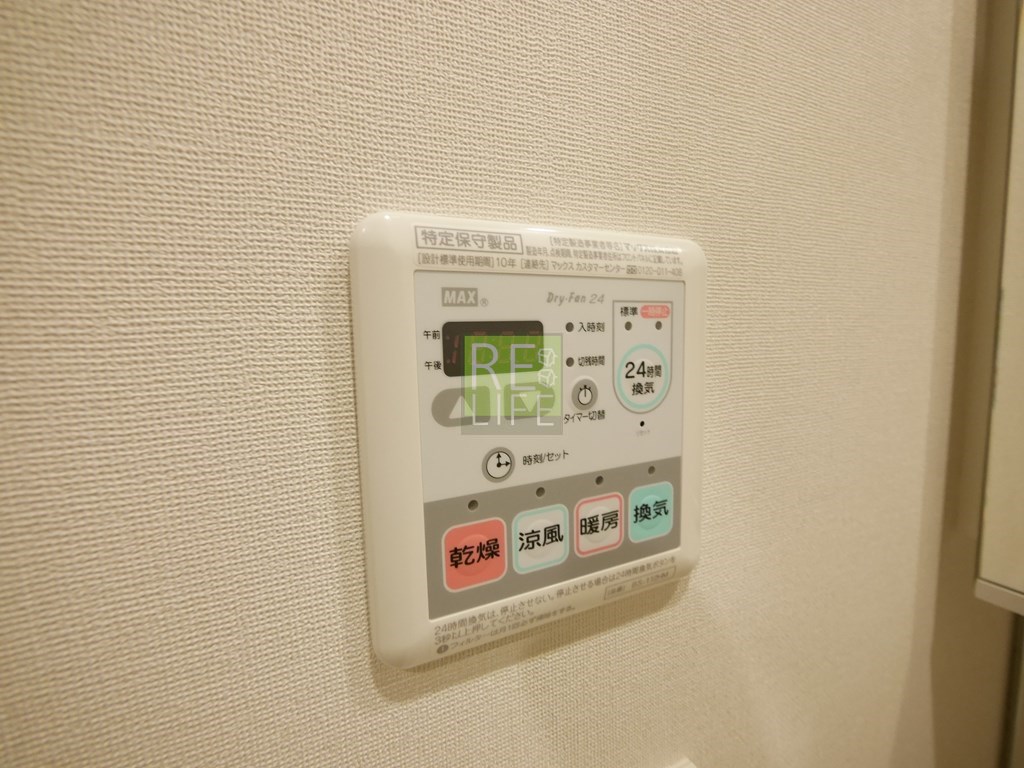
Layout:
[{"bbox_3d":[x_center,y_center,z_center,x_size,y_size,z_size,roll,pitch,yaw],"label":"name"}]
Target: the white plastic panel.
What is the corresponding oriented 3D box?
[{"bbox_3d":[0.015,0.014,0.130,0.117,0.122,0.014,-4,7,-23],"label":"white plastic panel"}]

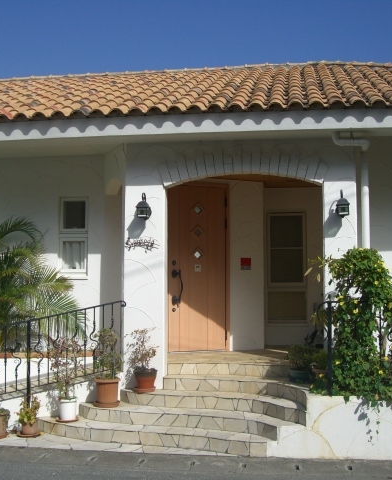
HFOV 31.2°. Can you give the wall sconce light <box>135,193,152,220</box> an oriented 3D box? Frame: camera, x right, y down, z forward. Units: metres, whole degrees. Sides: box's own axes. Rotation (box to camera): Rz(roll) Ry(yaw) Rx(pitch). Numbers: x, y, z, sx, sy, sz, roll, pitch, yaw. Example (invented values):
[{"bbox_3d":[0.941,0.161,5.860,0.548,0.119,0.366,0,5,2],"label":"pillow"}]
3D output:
[{"bbox_3d":[-0.607,-0.396,8.098,0.180,0.320,0.250,-1,-5,8],"label":"wall sconce light"}]

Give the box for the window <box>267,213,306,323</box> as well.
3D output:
[{"bbox_3d":[1.430,0.431,11.105,0.650,1.760,0.100,-1,-5,8],"label":"window"}]

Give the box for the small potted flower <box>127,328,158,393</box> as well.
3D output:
[{"bbox_3d":[-0.587,1.326,7.714,0.330,0.680,0.310,-1,-5,8],"label":"small potted flower"}]

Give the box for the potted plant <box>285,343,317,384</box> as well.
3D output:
[{"bbox_3d":[1.301,1.538,8.750,0.390,0.470,0.370,-1,-4,7],"label":"potted plant"}]

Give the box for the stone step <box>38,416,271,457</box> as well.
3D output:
[{"bbox_3d":[-0.440,1.865,6.683,2.400,0.140,0.580,-2,-5,19],"label":"stone step"}]

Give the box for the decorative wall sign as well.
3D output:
[{"bbox_3d":[-0.631,0.051,8.160,0.400,0.180,0.040,-1,-5,8],"label":"decorative wall sign"}]

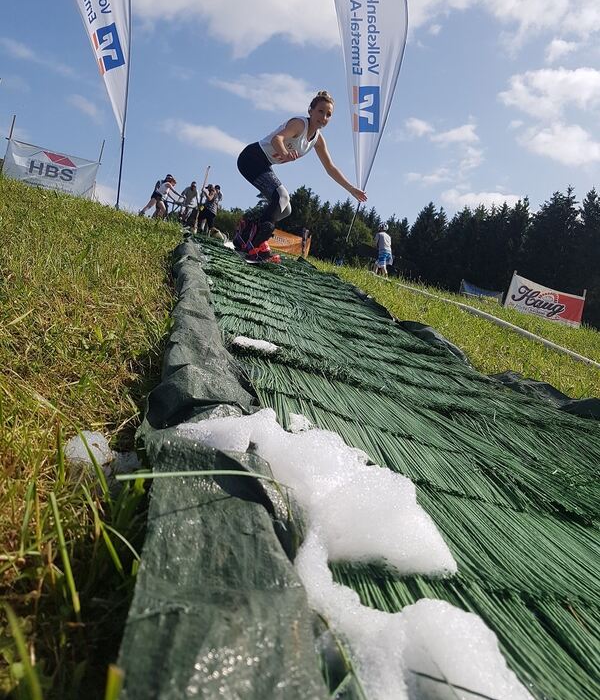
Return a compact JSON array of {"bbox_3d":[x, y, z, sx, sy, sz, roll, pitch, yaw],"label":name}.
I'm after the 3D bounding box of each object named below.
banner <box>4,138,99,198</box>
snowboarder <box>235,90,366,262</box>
[{"bbox_3d":[-5.920,-4.230,14.200,2.200,0.980,0.100,13,-6,-14],"label":"banner"},{"bbox_3d":[-0.012,-1.386,4.800,0.880,1.380,0.820,-3,-8,41],"label":"snowboarder"}]

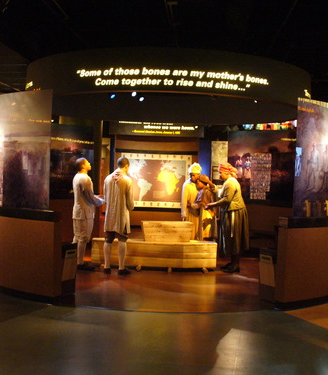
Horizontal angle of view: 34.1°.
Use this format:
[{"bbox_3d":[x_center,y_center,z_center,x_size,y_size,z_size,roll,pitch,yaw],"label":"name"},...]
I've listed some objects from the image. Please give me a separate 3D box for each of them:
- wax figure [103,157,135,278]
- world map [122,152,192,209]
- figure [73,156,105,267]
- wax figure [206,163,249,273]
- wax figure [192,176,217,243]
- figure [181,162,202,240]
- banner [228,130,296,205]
[{"bbox_3d":[-0.671,0.416,8.097,0.490,1.742,0.420,2,2,9],"label":"wax figure"},{"bbox_3d":[-0.187,-0.162,14.296,1.912,1.449,0.050,2,2,0],"label":"world map"},{"bbox_3d":[-1.153,0.405,8.297,0.530,1.721,0.500,2,2,-5],"label":"figure"},{"bbox_3d":[1.028,0.468,8.577,0.670,1.721,0.520,2,2,13],"label":"wax figure"},{"bbox_3d":[0.691,0.549,9.000,0.380,1.513,0.440,0,2,-41],"label":"wax figure"},{"bbox_3d":[0.531,0.437,9.137,0.470,1.717,0.400,1,2,-38],"label":"figure"},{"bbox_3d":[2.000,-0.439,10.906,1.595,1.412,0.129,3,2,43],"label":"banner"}]

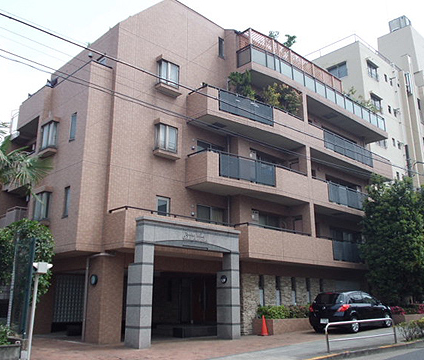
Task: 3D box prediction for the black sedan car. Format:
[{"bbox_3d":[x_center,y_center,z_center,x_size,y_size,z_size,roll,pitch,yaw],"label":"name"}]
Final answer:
[{"bbox_3d":[5.811,5.360,18.849,4.220,1.520,1.700,11,-19,-42],"label":"black sedan car"}]

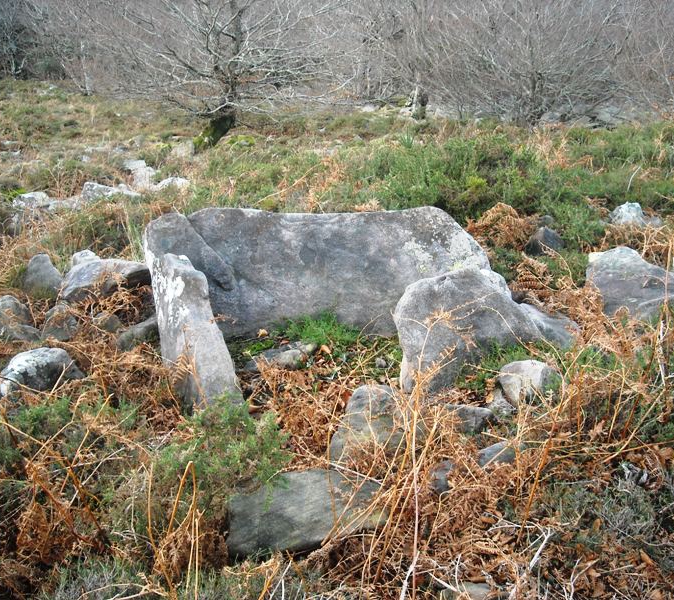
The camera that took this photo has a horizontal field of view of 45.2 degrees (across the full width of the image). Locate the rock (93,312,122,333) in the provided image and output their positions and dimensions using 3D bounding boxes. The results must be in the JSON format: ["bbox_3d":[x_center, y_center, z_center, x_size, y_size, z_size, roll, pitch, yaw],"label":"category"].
[{"bbox_3d":[-1.375,0.135,4.850,0.147,0.103,0.125,0,15,0],"label":"rock"}]

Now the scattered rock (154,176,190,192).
[{"bbox_3d":[-1.921,-1.343,9.400,0.390,0.168,0.273,0,15,0],"label":"scattered rock"}]

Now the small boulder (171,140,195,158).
[{"bbox_3d":[-2.425,-2.383,12.800,0.370,0.260,0.320,0,17,0],"label":"small boulder"}]

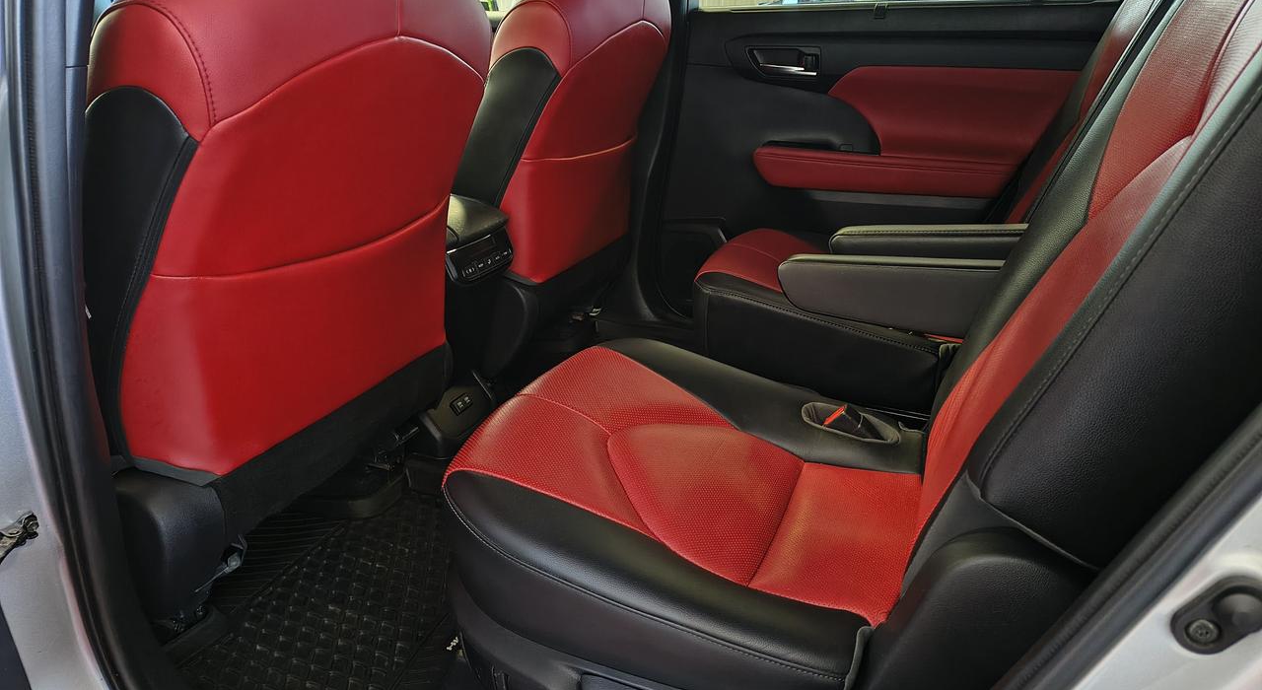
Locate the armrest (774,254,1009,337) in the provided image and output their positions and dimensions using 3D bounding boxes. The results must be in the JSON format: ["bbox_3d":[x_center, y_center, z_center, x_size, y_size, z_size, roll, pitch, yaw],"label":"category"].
[{"bbox_3d":[0.377,-0.080,1.226,0.345,0.110,0.070,6,24,21],"label":"armrest"}]

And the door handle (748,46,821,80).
[{"bbox_3d":[0.343,-0.633,1.959,0.163,0.059,0.035,10,25,19],"label":"door handle"}]

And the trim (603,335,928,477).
[{"bbox_3d":[0.173,0.087,1.269,0.475,0.120,0.140,14,27,17],"label":"trim"}]

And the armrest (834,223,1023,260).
[{"bbox_3d":[0.482,-0.136,1.359,0.345,0.110,0.065,6,24,21],"label":"armrest"}]

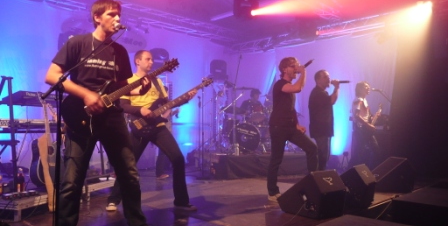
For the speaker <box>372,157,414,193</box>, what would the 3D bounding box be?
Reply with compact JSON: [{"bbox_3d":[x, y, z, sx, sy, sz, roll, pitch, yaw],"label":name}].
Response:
[{"bbox_3d":[2.391,0.889,5.300,0.580,0.480,0.500,-1,-4,2],"label":"speaker"}]

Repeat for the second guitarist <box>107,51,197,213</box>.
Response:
[{"bbox_3d":[-0.800,0.214,4.000,0.800,1.730,0.620,3,-6,-42],"label":"second guitarist"}]

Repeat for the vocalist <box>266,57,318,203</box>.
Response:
[{"bbox_3d":[0.829,0.204,4.450,0.660,1.760,0.520,-2,-5,16],"label":"vocalist"}]

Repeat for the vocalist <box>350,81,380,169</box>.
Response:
[{"bbox_3d":[2.310,0.323,6.000,0.500,1.720,0.550,-3,-5,30],"label":"vocalist"}]

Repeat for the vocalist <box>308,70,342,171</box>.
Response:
[{"bbox_3d":[1.414,0.246,5.100,0.500,1.760,0.520,-2,-5,16],"label":"vocalist"}]

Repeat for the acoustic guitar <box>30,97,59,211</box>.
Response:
[{"bbox_3d":[-1.851,0.320,3.800,0.130,1.030,0.400,-15,-10,24],"label":"acoustic guitar"}]

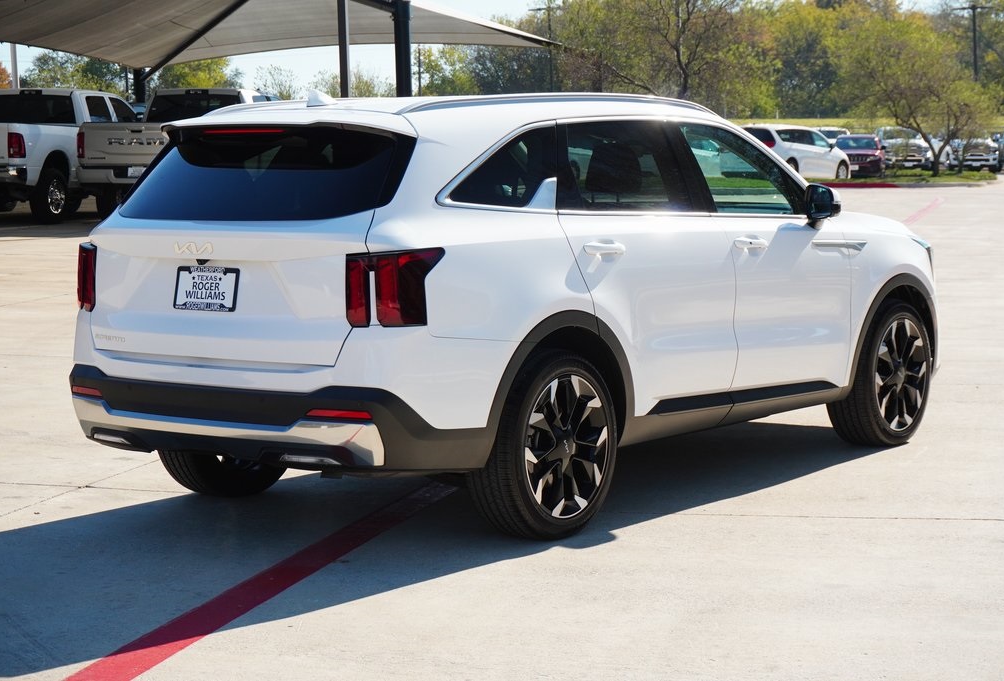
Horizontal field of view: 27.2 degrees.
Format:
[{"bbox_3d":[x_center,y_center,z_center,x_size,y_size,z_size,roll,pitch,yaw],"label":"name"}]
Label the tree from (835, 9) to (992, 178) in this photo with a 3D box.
[{"bbox_3d":[13.055,-7.814,65.500,5.000,5.150,4.600,0,6,12],"label":"tree"}]

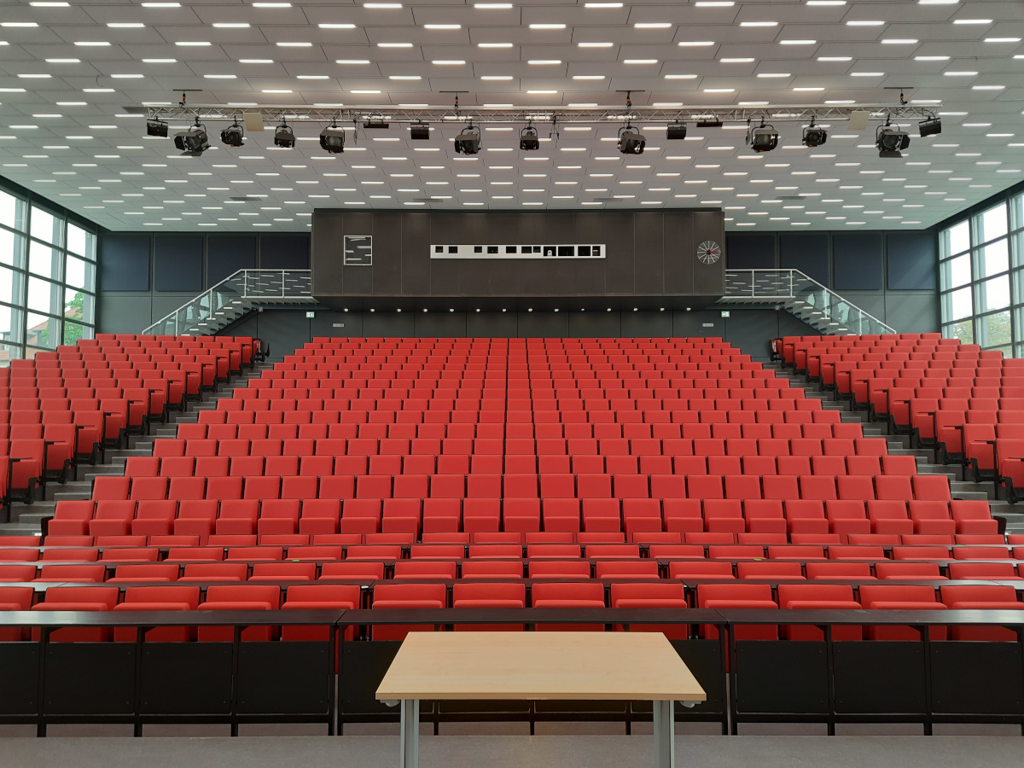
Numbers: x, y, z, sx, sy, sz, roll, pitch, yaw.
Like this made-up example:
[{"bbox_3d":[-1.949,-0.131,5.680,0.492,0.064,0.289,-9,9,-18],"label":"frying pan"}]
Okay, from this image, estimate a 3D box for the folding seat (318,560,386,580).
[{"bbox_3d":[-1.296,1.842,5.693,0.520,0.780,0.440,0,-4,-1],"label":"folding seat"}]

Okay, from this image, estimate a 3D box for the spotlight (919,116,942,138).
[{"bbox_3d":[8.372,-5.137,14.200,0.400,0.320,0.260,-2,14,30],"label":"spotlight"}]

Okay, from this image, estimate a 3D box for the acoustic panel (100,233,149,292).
[{"bbox_3d":[-13.421,-4.193,24.709,1.680,1.930,0.100,0,-4,0],"label":"acoustic panel"}]

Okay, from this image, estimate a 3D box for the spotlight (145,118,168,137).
[{"bbox_3d":[-7.100,-5.105,14.182,0.350,0.300,0.220,2,8,-22],"label":"spotlight"}]

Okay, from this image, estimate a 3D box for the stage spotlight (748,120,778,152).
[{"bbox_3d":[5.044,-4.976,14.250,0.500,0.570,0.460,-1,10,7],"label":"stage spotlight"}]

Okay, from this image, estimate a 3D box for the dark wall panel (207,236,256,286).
[{"bbox_3d":[-9.725,-4.179,24.693,1.680,1.930,0.100,0,-4,0],"label":"dark wall panel"}]

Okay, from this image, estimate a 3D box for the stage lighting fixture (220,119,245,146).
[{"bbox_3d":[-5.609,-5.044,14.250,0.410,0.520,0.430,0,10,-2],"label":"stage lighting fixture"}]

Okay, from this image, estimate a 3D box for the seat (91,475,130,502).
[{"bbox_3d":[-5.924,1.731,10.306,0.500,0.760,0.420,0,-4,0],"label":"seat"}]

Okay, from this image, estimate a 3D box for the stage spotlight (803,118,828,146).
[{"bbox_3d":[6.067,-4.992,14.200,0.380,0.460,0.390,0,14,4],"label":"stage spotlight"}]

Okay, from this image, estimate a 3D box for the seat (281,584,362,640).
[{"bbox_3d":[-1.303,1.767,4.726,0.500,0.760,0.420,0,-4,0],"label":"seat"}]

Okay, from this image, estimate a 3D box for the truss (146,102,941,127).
[{"bbox_3d":[0.631,-5.444,14.406,16.050,0.310,0.300,0,-4,0],"label":"truss"}]

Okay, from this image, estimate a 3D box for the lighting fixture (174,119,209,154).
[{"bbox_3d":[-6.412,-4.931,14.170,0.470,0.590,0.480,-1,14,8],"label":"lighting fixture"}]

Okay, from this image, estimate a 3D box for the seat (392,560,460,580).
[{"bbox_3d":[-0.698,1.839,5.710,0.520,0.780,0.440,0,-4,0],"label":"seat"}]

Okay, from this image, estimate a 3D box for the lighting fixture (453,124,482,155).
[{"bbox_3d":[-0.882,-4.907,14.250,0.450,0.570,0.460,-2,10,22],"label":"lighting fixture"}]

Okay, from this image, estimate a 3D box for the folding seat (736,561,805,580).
[{"bbox_3d":[2.204,1.875,5.971,0.525,0.700,0.330,0,-4,2],"label":"folding seat"}]

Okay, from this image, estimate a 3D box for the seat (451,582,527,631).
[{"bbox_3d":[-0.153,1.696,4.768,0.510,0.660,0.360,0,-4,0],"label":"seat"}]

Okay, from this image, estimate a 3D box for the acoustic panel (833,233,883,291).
[{"bbox_3d":[11.968,-4.206,24.610,1.680,1.930,0.100,0,-4,0],"label":"acoustic panel"}]

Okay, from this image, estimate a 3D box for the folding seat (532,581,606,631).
[{"bbox_3d":[0.414,1.816,5.141,0.525,0.700,0.330,0,-4,0],"label":"folding seat"}]

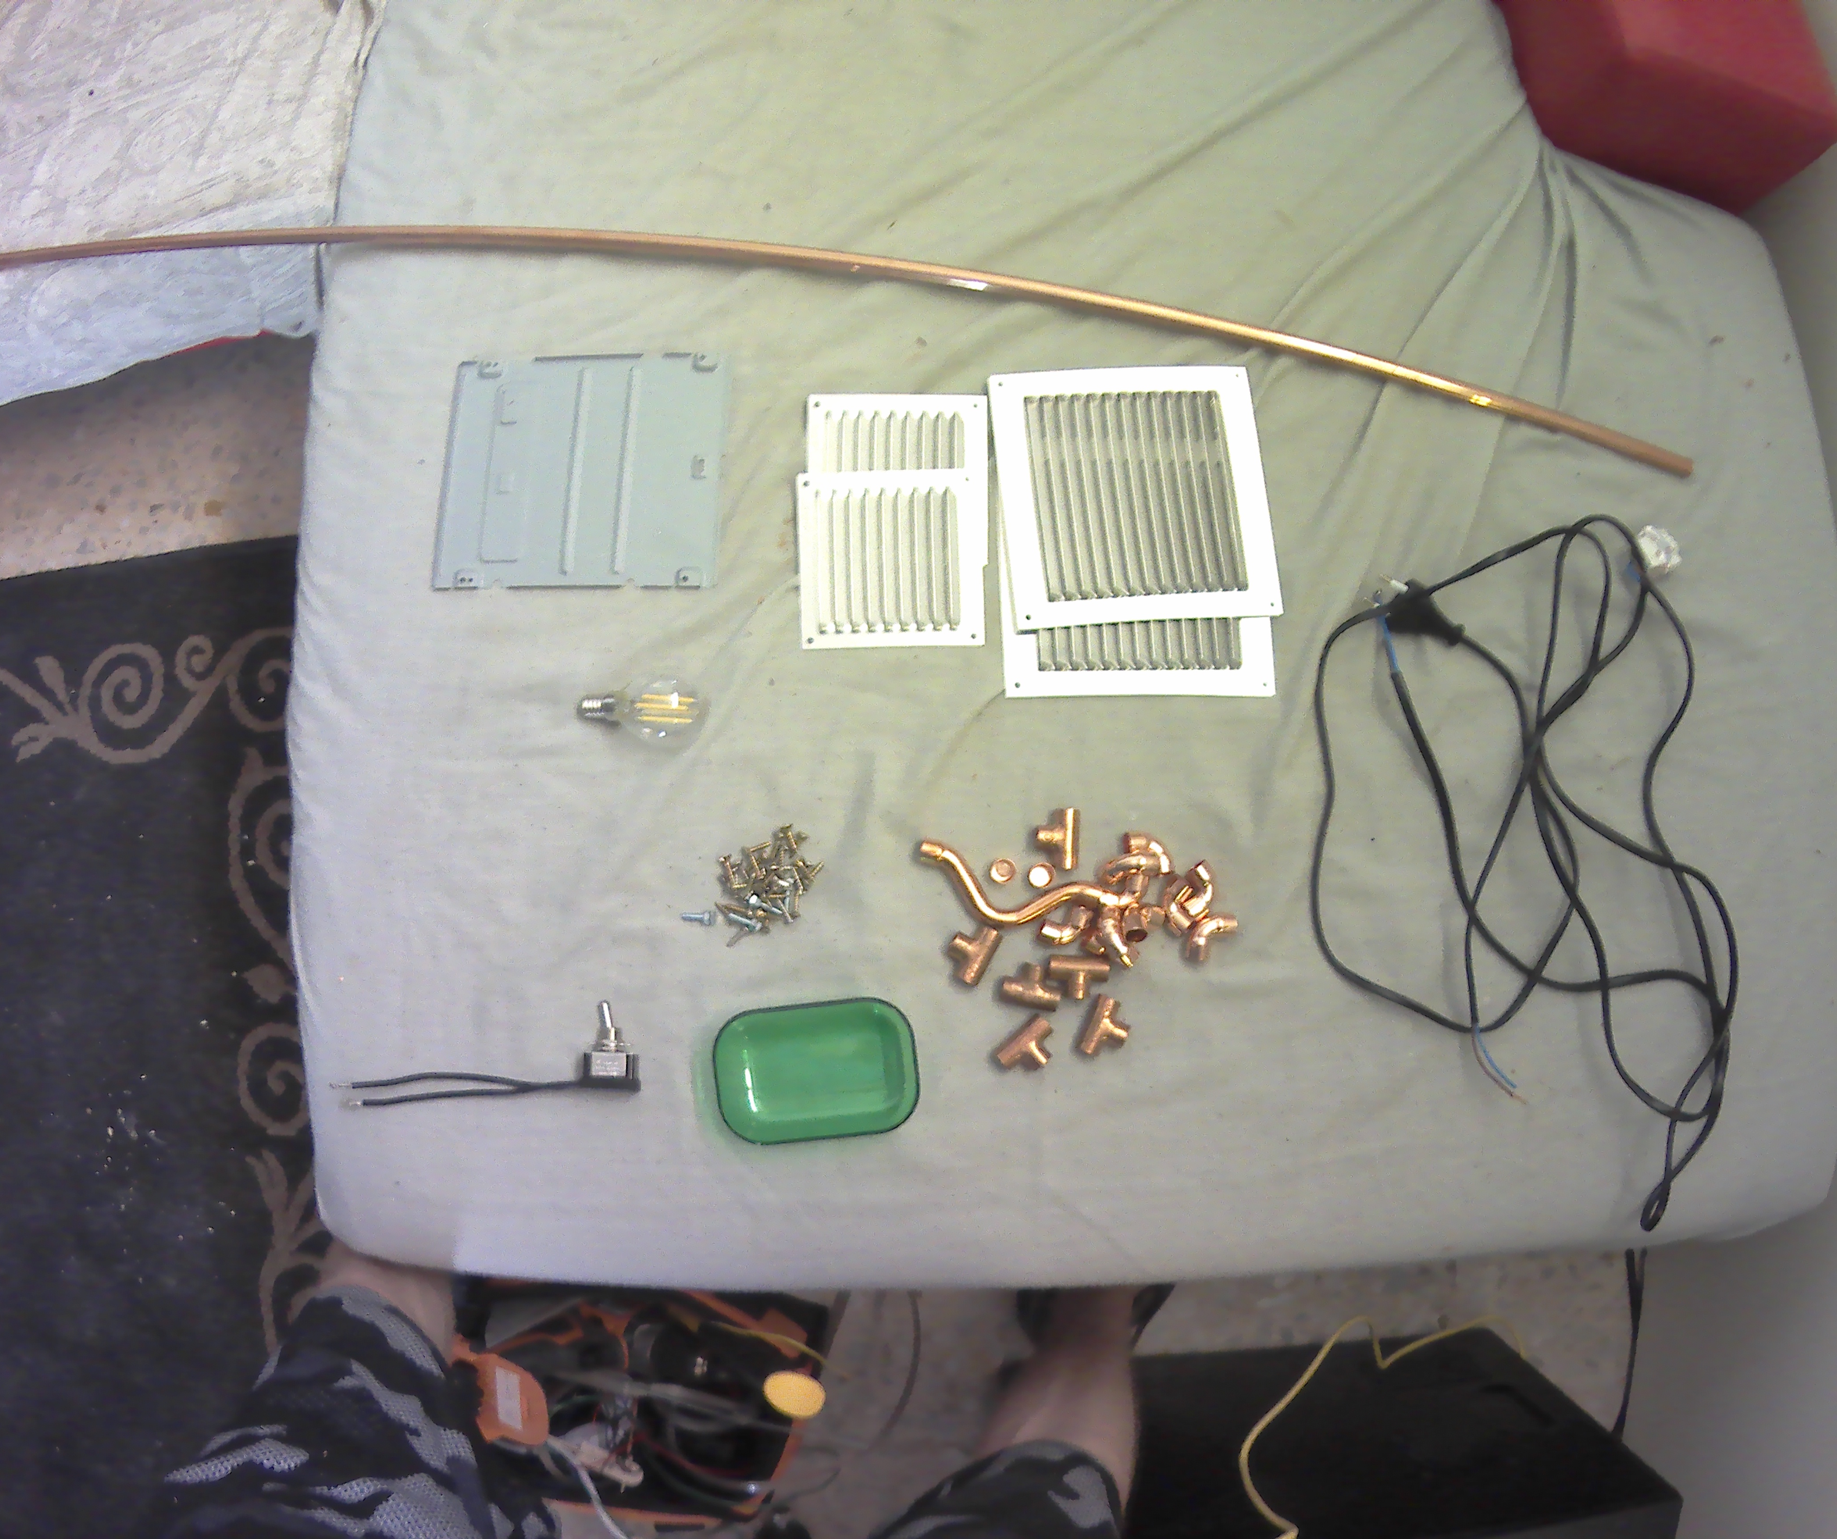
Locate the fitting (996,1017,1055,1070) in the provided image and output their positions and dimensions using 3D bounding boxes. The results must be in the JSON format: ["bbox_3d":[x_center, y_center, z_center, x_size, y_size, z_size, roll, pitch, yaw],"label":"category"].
[{"bbox_3d":[0.067,0.165,0.630,0.035,0.015,0.025,-42,85,-4],"label":"fitting"}]

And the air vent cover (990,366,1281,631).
[{"bbox_3d":[0.139,-0.175,0.687,0.169,0.012,0.169,-5,81,-4],"label":"air vent cover"}]

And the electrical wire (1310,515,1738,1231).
[{"bbox_3d":[0.360,0.061,0.634,0.250,0.042,0.432,4,84,0],"label":"electrical wire"}]

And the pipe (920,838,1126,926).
[{"bbox_3d":[0.059,0.076,0.649,0.124,0.019,0.040,14,83,5],"label":"pipe"}]

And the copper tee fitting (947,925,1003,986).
[{"bbox_3d":[0.032,0.108,0.635,0.025,0.015,0.034,27,84,3],"label":"copper tee fitting"}]

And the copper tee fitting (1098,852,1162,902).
[{"bbox_3d":[0.125,0.064,0.632,0.027,0.027,0.013,11,54,-33],"label":"copper tee fitting"}]

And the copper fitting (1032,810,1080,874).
[{"bbox_3d":[0.085,0.044,0.660,0.027,0.017,0.038,-1,83,-1],"label":"copper fitting"}]

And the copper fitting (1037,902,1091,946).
[{"bbox_3d":[0.087,0.093,0.636,0.029,0.016,0.028,14,84,2],"label":"copper fitting"}]

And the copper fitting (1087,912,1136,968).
[{"bbox_3d":[0.114,0.100,0.627,0.024,0.020,0.032,-29,85,-3],"label":"copper fitting"}]

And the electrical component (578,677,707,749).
[{"bbox_3d":[-0.169,-0.035,0.653,0.078,0.045,0.045,-2,83,8],"label":"electrical component"}]

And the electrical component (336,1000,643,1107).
[{"bbox_3d":[-0.256,0.169,0.637,0.182,0.018,0.064,1,83,-1],"label":"electrical component"}]

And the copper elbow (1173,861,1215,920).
[{"bbox_3d":[0.167,0.073,0.644,0.027,0.018,0.027,-34,85,-5],"label":"copper elbow"}]

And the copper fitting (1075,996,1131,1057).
[{"bbox_3d":[0.112,0.153,0.631,0.025,0.015,0.035,22,84,2],"label":"copper fitting"}]

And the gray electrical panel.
[{"bbox_3d":[-0.211,-0.186,0.671,0.174,0.011,0.150,2,81,3],"label":"gray electrical panel"}]

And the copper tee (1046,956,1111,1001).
[{"bbox_3d":[0.099,0.127,0.650,0.037,0.017,0.027,2,83,-1],"label":"copper tee"}]

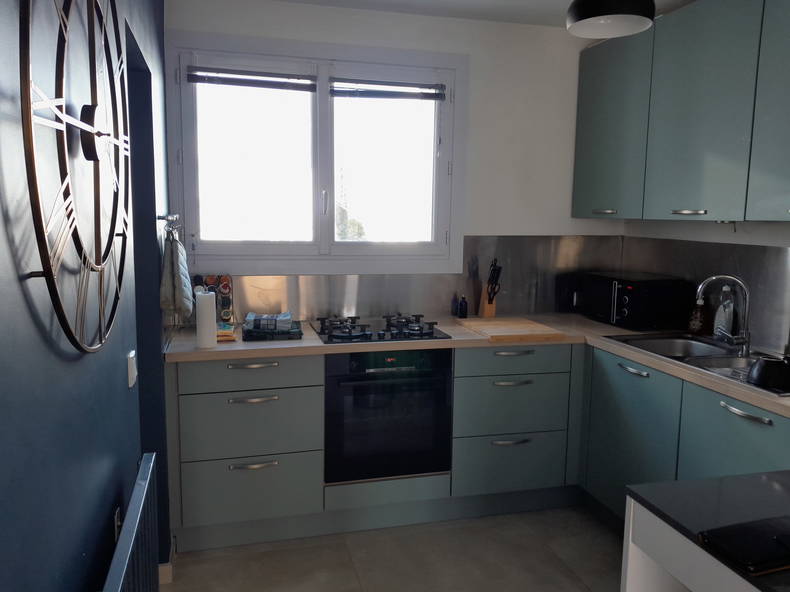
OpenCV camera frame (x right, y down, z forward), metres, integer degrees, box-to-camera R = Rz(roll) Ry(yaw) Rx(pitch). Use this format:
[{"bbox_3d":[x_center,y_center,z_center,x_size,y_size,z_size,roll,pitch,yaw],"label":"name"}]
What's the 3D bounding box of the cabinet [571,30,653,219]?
[{"bbox_3d":[1.296,-0.873,3.163,0.353,0.928,0.622,-1,8,-15],"label":"cabinet"}]

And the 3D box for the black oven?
[{"bbox_3d":[-0.087,0.505,2.929,0.596,0.588,0.570,-1,8,-15],"label":"black oven"}]

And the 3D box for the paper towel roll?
[{"bbox_3d":[-0.802,0.098,2.523,0.086,0.228,0.086,-1,8,-15],"label":"paper towel roll"}]

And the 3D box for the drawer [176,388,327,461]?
[{"bbox_3d":[-0.659,0.510,2.755,0.592,0.287,0.510,-1,8,-15],"label":"drawer"}]

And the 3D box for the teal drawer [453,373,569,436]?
[{"bbox_3d":[0.500,0.487,3.064,0.595,0.287,0.510,-1,8,-15],"label":"teal drawer"}]

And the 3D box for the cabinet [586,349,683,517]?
[{"bbox_3d":[1.292,0.630,2.651,0.570,0.717,0.595,-1,8,-15],"label":"cabinet"}]

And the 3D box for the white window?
[{"bbox_3d":[-0.353,-0.688,3.077,1.517,1.155,0.090,-1,8,-15],"label":"white window"}]

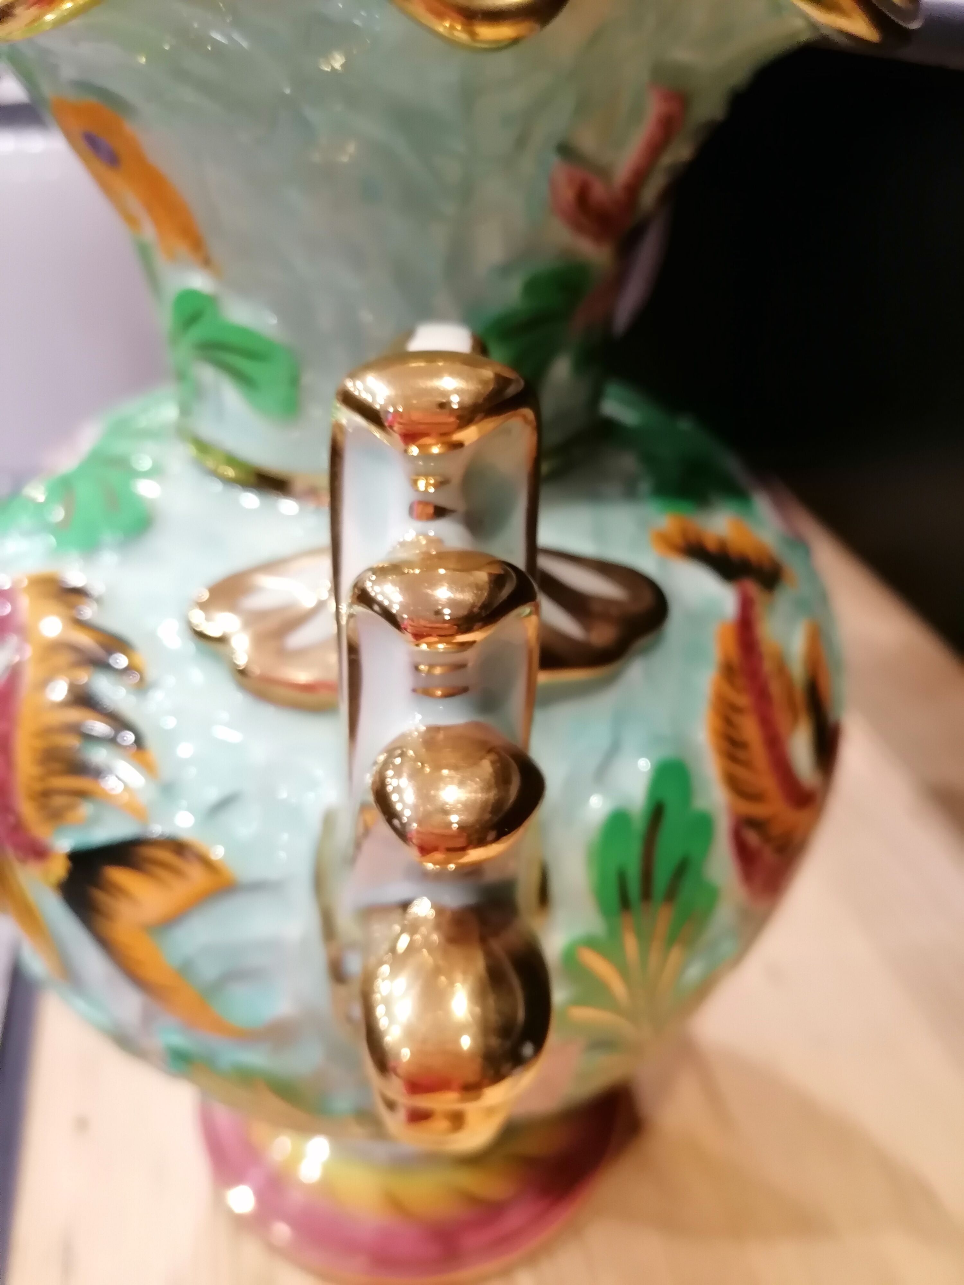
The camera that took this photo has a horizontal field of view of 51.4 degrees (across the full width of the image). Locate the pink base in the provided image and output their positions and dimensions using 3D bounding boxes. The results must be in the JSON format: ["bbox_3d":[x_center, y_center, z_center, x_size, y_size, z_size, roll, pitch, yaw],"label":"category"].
[{"bbox_3d":[-0.019,0.110,0.285,0.121,0.033,0.121,1,31,0],"label":"pink base"}]

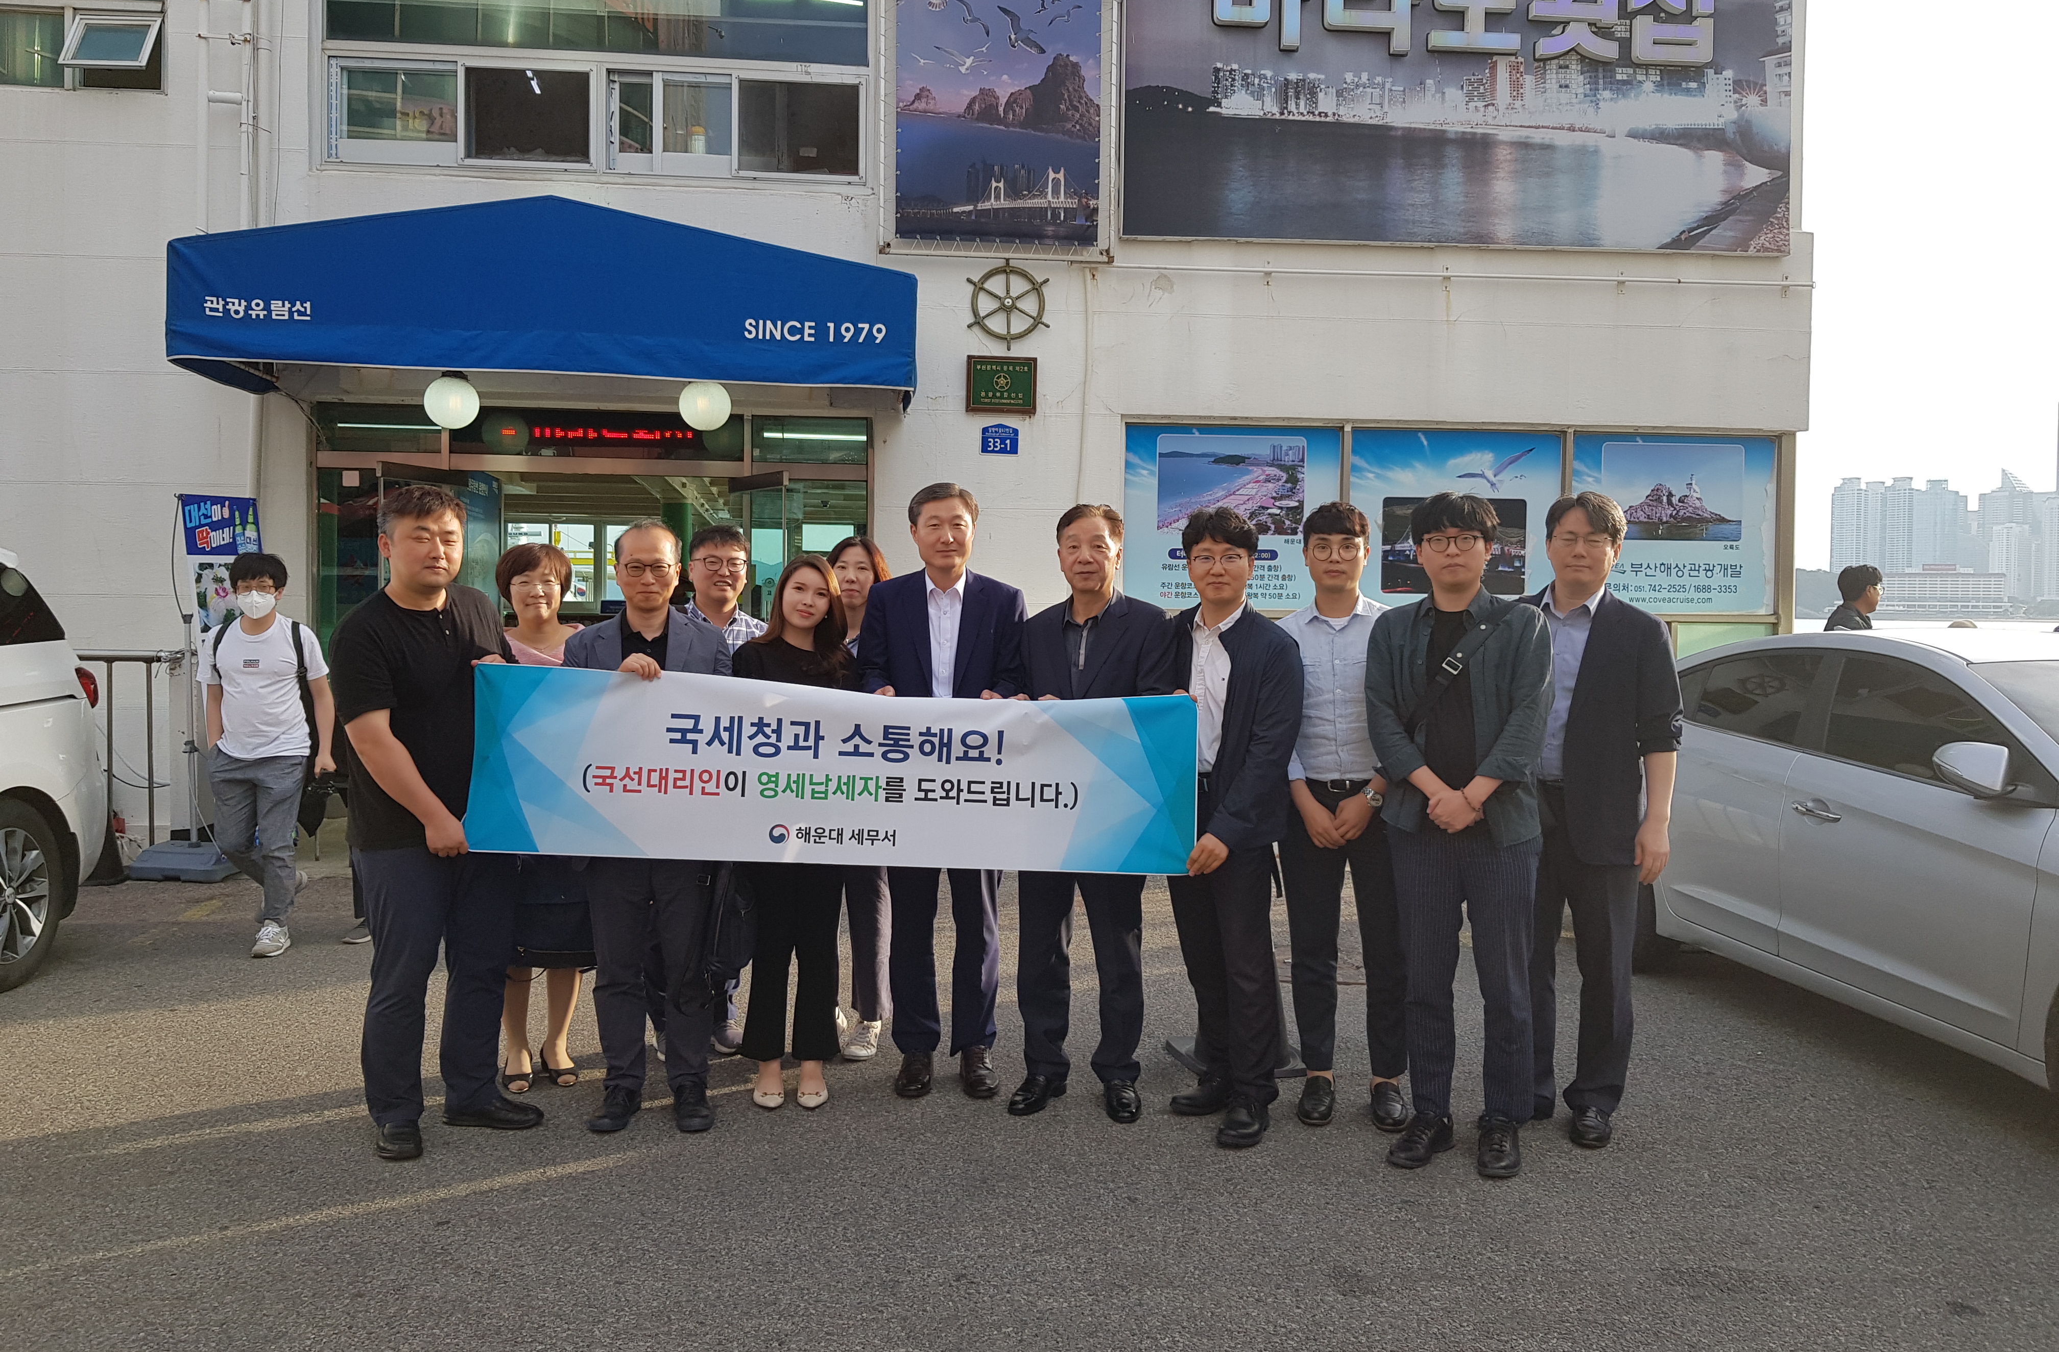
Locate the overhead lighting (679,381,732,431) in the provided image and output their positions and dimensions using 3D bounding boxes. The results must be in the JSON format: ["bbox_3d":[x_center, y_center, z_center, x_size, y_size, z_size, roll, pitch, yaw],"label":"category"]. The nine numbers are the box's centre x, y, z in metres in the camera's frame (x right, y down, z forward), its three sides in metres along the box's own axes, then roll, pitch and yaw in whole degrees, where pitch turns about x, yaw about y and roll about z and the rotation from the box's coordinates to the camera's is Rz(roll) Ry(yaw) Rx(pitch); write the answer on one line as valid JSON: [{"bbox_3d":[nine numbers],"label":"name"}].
[{"bbox_3d":[-1.875,-1.583,8.960,0.295,0.335,0.295,0,2,-7],"label":"overhead lighting"}]

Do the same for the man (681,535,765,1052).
[{"bbox_3d":[-1.053,0.359,5.213,0.500,1.738,0.360,0,2,-7],"label":"man"}]

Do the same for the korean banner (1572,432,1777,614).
[{"bbox_3d":[4.328,-1.018,10.386,1.434,1.204,0.040,0,2,-7],"label":"korean banner"}]

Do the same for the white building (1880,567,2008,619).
[{"bbox_3d":[836.728,-78.282,1435.000,121.115,45.787,30.000,0,2,0],"label":"white building"}]

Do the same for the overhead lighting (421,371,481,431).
[{"bbox_3d":[-3.281,-1.567,8.798,0.295,0.335,0.295,0,2,-7],"label":"overhead lighting"}]

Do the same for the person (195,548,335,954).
[{"bbox_3d":[-3.219,0.313,6.665,0.530,1.682,0.500,0,2,-12],"label":"person"}]

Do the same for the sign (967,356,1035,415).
[{"bbox_3d":[-0.176,-1.826,9.731,0.442,0.354,0.040,0,2,-7],"label":"sign"}]

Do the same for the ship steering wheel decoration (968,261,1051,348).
[{"bbox_3d":[-0.131,-2.337,9.684,0.522,0.577,0.080,0,2,-7],"label":"ship steering wheel decoration"}]

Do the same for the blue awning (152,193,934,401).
[{"bbox_3d":[-2.584,-2.079,8.782,3.827,0.918,1.350,0,2,-7],"label":"blue awning"}]

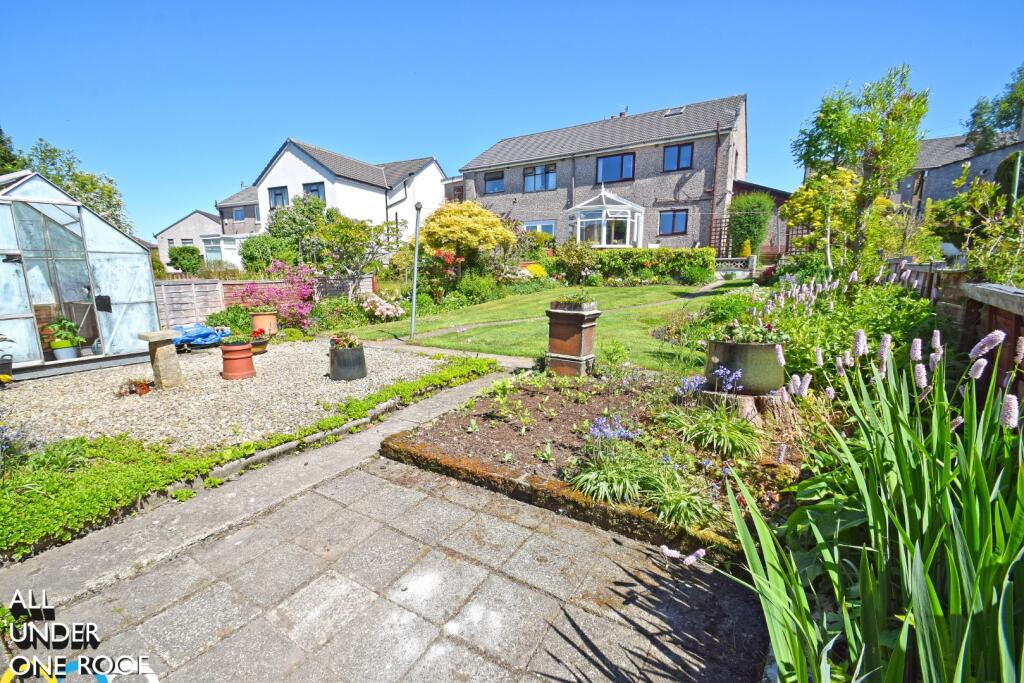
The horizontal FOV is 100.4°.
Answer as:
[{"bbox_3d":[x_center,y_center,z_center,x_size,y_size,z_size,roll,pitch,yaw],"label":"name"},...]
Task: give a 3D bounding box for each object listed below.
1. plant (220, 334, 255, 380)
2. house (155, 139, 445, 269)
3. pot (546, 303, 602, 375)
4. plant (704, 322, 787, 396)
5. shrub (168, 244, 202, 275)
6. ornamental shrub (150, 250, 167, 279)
[{"bbox_3d":[-3.170,0.182,4.940,0.320,0.475,0.320,0,9,0],"label":"plant"},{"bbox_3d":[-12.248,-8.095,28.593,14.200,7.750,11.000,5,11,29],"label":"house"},{"bbox_3d":[0.621,-0.016,4.411,0.430,0.720,0.430,5,11,32],"label":"pot"},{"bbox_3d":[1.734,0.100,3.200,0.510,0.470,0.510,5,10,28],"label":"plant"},{"bbox_3d":[-14.415,-3.569,18.863,1.250,1.450,1.200,0,9,0],"label":"shrub"},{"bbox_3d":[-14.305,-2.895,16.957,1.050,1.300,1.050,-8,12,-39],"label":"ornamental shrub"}]

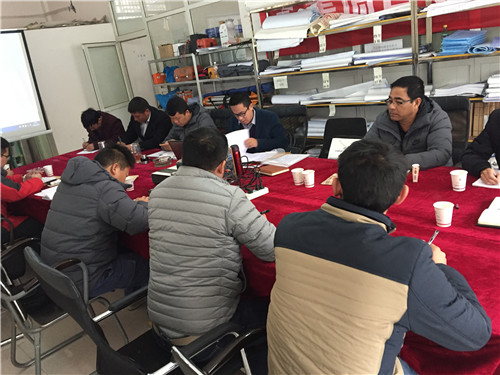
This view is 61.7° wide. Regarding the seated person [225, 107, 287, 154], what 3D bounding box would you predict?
[{"bbox_3d":[0.085,-0.140,3.387,0.550,1.220,0.700,5,21,38],"label":"seated person"}]

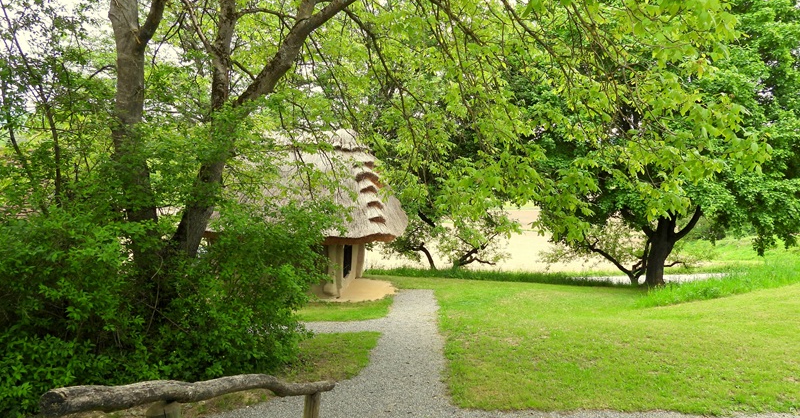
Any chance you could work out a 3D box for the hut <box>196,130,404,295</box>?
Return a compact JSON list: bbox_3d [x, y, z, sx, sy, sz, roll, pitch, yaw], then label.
[{"bbox_3d":[-2.870,-0.050,17.400,6.000,4.850,4.800,0,2,7],"label":"hut"}]

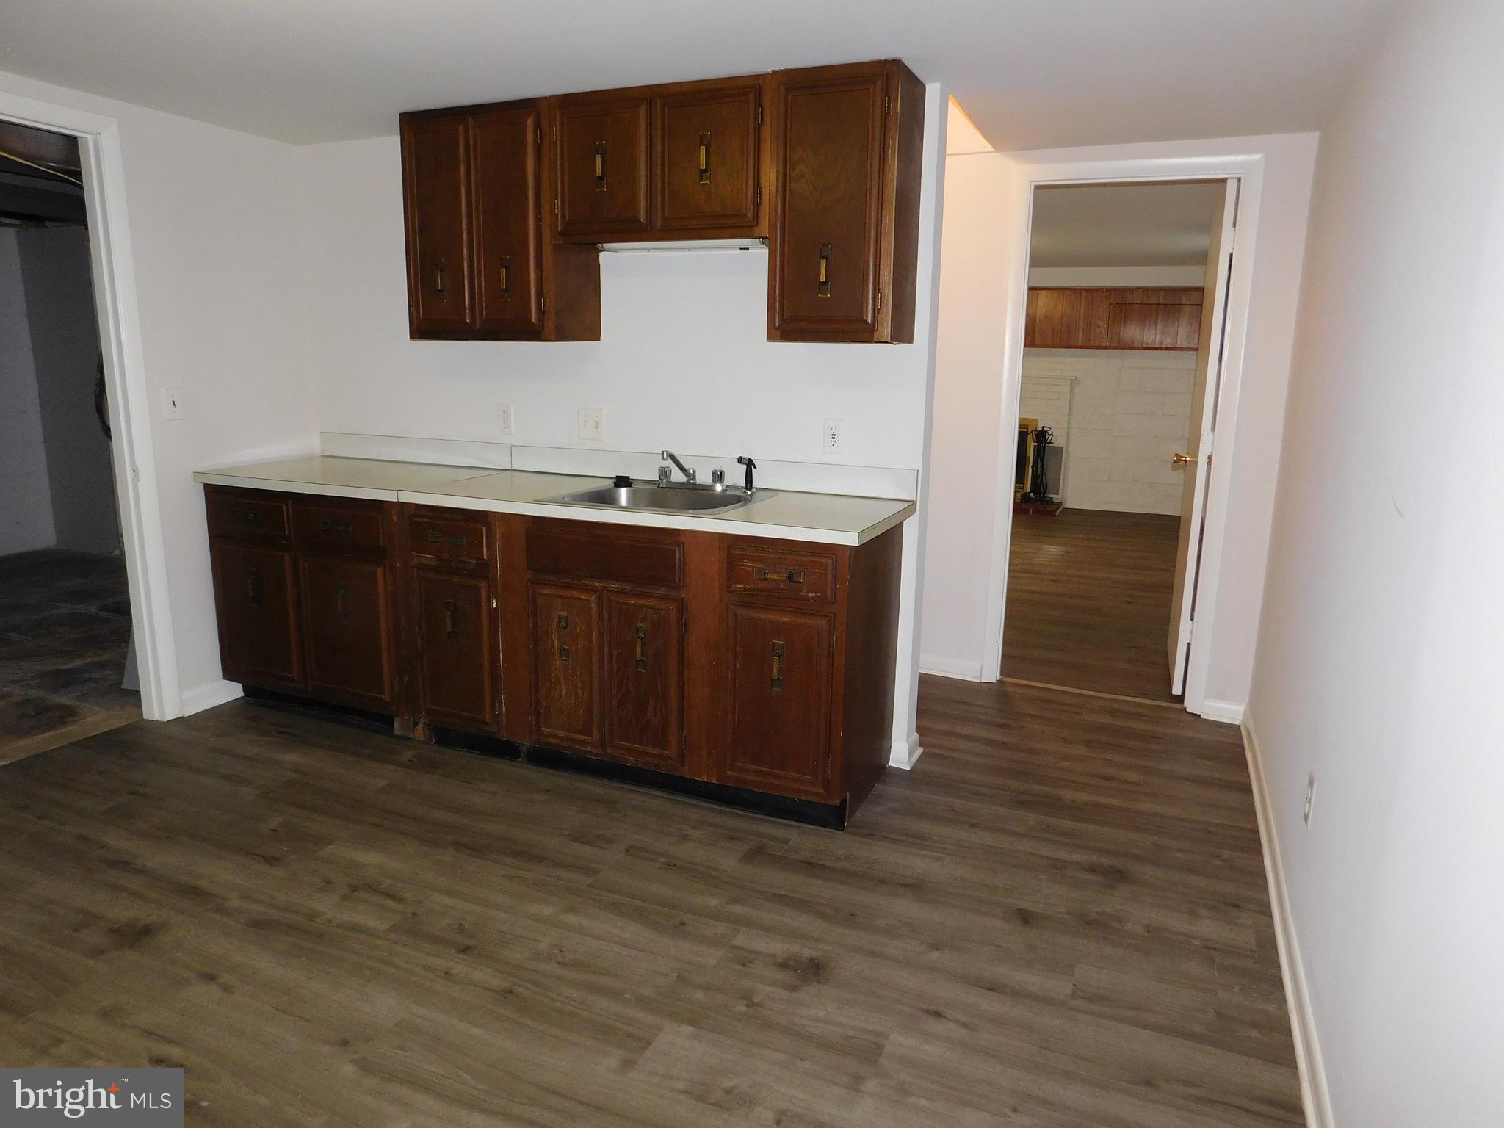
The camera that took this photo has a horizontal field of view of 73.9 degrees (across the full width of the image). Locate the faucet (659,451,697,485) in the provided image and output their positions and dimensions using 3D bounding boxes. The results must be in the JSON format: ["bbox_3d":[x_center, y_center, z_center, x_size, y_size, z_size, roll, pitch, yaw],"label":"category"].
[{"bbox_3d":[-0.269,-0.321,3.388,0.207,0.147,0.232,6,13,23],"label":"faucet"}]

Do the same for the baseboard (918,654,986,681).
[{"bbox_3d":[0.866,0.450,4.426,0.303,0.091,0.026,6,13,23],"label":"baseboard"}]

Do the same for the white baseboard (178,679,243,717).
[{"bbox_3d":[-2.102,0.509,3.895,0.025,0.097,0.265,6,13,23],"label":"white baseboard"}]

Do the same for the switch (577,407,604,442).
[{"bbox_3d":[-0.595,-0.516,3.688,0.113,0.116,0.012,6,13,23],"label":"switch"}]

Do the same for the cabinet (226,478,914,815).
[{"bbox_3d":[-0.784,0.195,3.591,2.524,0.881,0.595,6,13,23],"label":"cabinet"}]

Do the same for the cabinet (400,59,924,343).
[{"bbox_3d":[-0.353,-1.123,3.294,1.773,0.761,0.304,6,13,23],"label":"cabinet"}]

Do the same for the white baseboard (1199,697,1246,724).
[{"bbox_3d":[1.849,0.575,3.922,0.151,0.087,0.025,6,13,23],"label":"white baseboard"}]

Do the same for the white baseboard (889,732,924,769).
[{"bbox_3d":[0.546,0.634,3.500,0.076,0.101,0.202,6,13,23],"label":"white baseboard"}]

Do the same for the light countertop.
[{"bbox_3d":[-0.761,-0.250,3.473,2.561,0.042,0.627,6,13,23],"label":"light countertop"}]

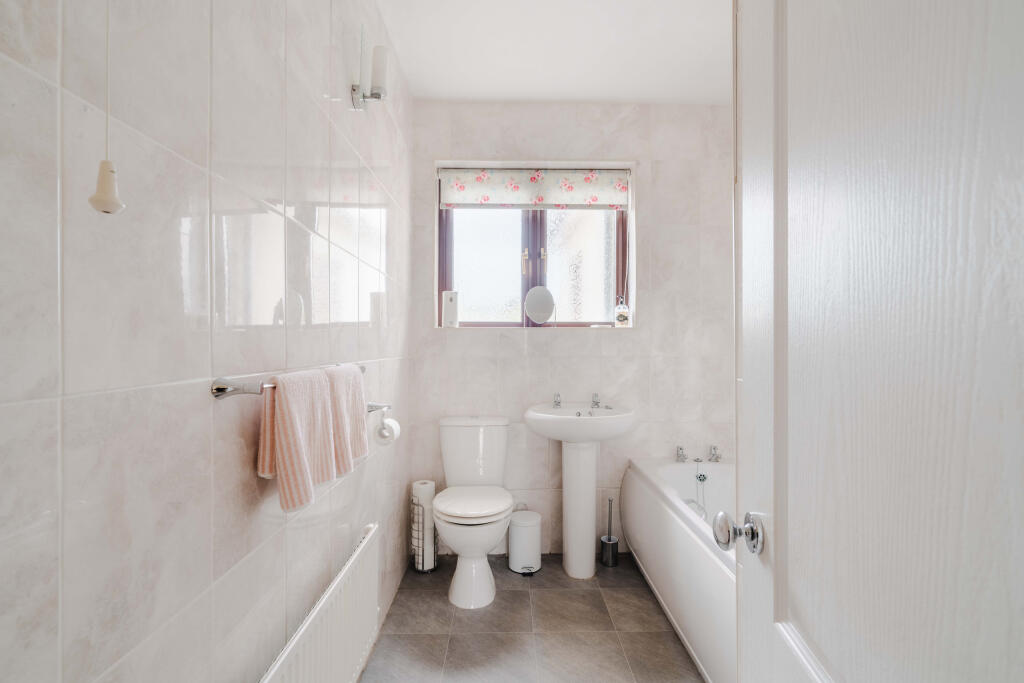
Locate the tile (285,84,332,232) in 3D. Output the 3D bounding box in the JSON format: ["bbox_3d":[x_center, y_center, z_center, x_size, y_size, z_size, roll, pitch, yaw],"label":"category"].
[{"bbox_3d":[-0.530,-0.466,1.184,0.010,0.356,0.264,0,0,0],"label":"tile"}]

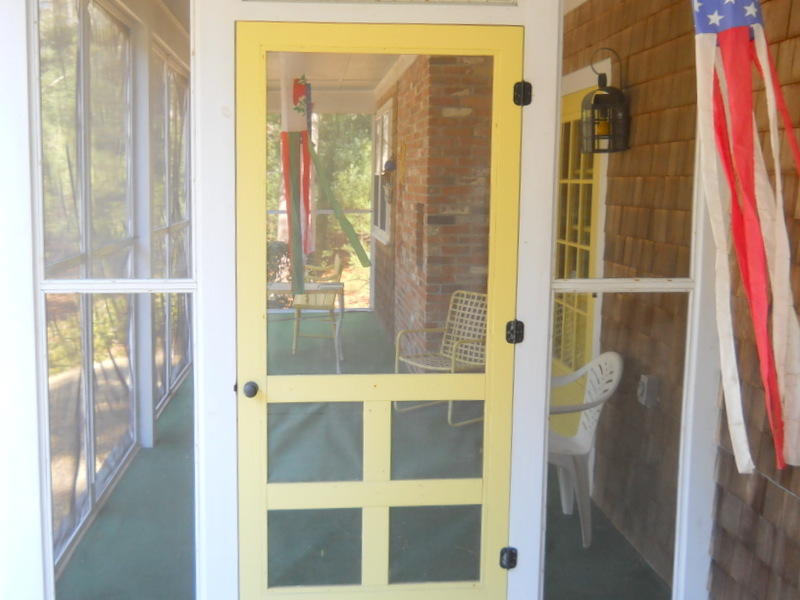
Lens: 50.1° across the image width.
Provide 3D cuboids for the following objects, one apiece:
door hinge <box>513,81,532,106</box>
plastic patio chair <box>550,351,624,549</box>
[{"bbox_3d":[0.393,-0.659,2.729,0.058,0.079,0.016,0,7,-5],"label":"door hinge"},{"bbox_3d":[0.664,0.653,3.926,0.590,0.840,0.570,0,7,-2],"label":"plastic patio chair"}]

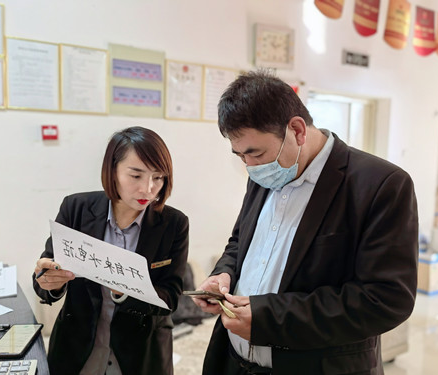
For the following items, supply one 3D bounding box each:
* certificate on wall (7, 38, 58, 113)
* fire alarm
[{"bbox_3d":[-1.181,-0.709,2.490,0.309,0.444,0.020,-1,5,-25],"label":"certificate on wall"},{"bbox_3d":[-1.101,-0.355,2.545,0.090,0.092,0.040,-1,5,-25],"label":"fire alarm"}]

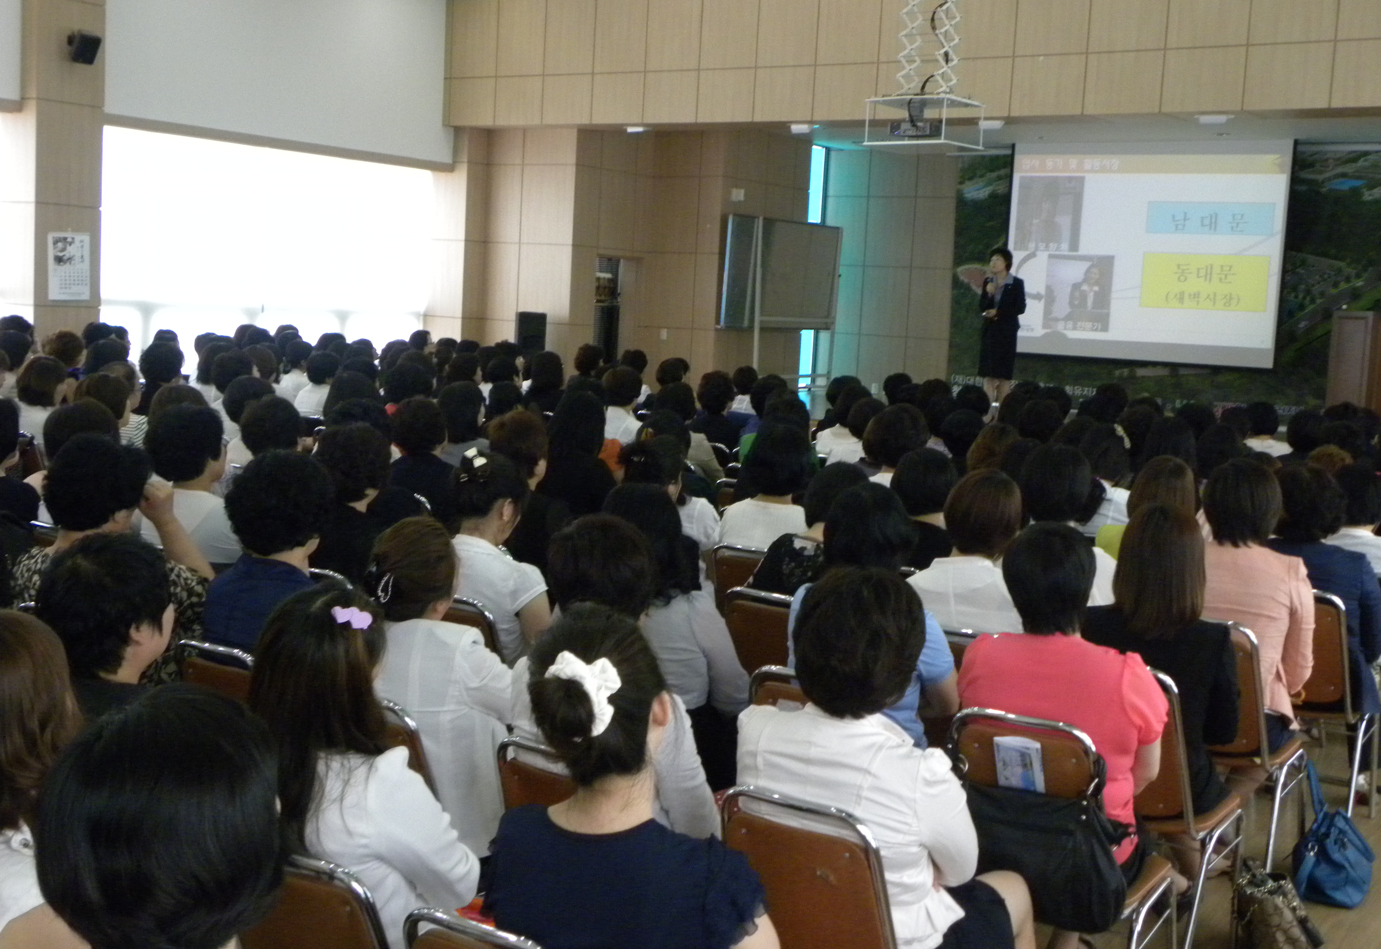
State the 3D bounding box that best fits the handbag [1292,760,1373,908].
[{"bbox_3d":[2.056,1.128,5.172,0.280,0.420,0.180,5,7,22],"label":"handbag"}]

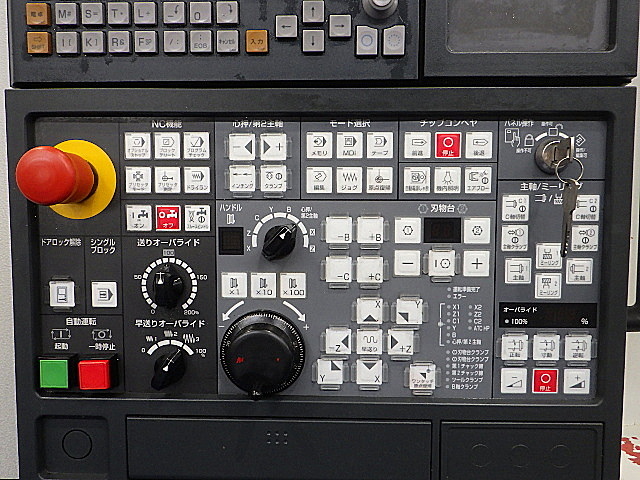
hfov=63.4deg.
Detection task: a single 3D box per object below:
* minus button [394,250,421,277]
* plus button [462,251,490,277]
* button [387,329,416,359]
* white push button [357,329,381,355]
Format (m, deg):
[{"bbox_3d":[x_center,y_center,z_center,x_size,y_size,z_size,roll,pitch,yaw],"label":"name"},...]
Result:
[{"bbox_3d":[0.065,0.017,0.384,0.018,0.019,0.006,0,3,2],"label":"minus button"},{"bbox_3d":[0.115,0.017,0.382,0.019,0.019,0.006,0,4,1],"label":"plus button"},{"bbox_3d":[0.060,0.076,0.387,0.019,0.019,0.006,0,3,2],"label":"button"},{"bbox_3d":[0.037,0.076,0.388,0.019,0.019,0.006,0,3,2],"label":"white push button"}]

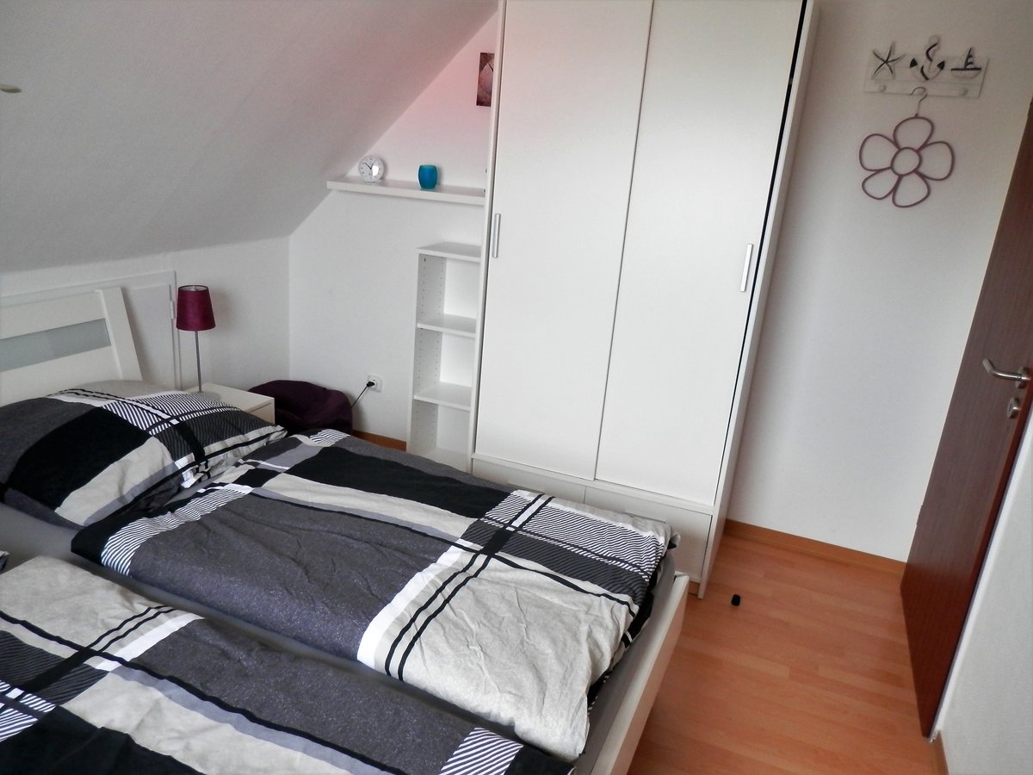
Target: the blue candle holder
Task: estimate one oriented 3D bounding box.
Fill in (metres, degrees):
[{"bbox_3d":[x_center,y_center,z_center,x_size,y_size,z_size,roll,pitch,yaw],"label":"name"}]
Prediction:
[{"bbox_3d":[-0.363,-0.868,3.075,0.077,0.093,0.077,4,18,-1],"label":"blue candle holder"}]

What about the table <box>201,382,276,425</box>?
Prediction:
[{"bbox_3d":[-1.244,0.265,3.037,0.345,0.420,0.410,11,19,18],"label":"table"}]

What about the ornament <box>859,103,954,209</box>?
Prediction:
[{"bbox_3d":[1.349,-0.823,2.570,0.297,0.393,0.020,11,19,18],"label":"ornament"}]

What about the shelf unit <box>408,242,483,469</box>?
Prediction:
[{"bbox_3d":[-0.212,-0.057,3.240,0.400,1.060,0.280,11,19,18],"label":"shelf unit"}]

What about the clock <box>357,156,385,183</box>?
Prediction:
[{"bbox_3d":[-0.616,-0.923,3.156,0.101,0.103,0.045,4,18,-3],"label":"clock"}]

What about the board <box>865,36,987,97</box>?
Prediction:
[{"bbox_3d":[1.373,-1.077,2.495,0.363,0.186,0.040,11,19,18],"label":"board"}]

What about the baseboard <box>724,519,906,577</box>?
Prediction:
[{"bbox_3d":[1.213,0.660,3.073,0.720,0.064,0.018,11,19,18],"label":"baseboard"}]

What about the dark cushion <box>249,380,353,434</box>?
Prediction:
[{"bbox_3d":[-1.000,0.183,3.469,0.480,0.330,0.480,11,19,18],"label":"dark cushion"}]

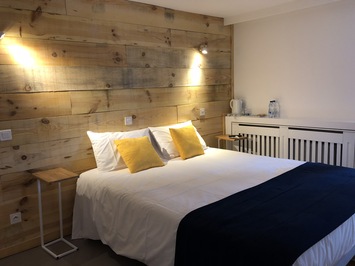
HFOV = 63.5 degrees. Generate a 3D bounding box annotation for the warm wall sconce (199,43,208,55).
[{"bbox_3d":[0.315,-1.043,3.548,0.085,0.120,0.110,-9,11,-39],"label":"warm wall sconce"}]

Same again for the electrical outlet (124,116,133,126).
[{"bbox_3d":[-0.511,-0.129,3.022,0.084,0.084,0.012,-9,11,-39],"label":"electrical outlet"}]

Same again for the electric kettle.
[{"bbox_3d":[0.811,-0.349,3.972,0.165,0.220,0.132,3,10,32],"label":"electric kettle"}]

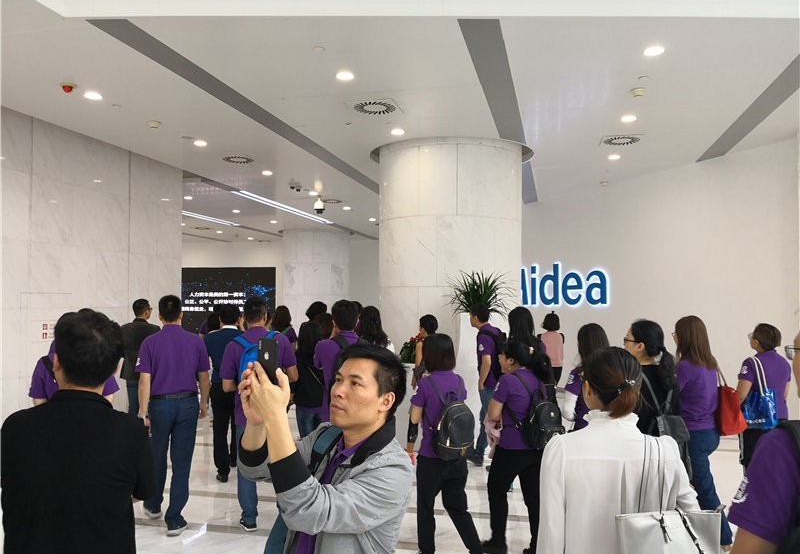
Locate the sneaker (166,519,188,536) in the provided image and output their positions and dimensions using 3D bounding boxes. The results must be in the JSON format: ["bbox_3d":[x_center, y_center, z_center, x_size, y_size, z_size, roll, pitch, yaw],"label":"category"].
[{"bbox_3d":[-1.650,1.839,4.711,0.105,0.110,0.285,0,-2,0],"label":"sneaker"}]

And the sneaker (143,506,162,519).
[{"bbox_3d":[-1.993,1.853,5.062,0.105,0.110,0.280,1,-3,-30],"label":"sneaker"}]

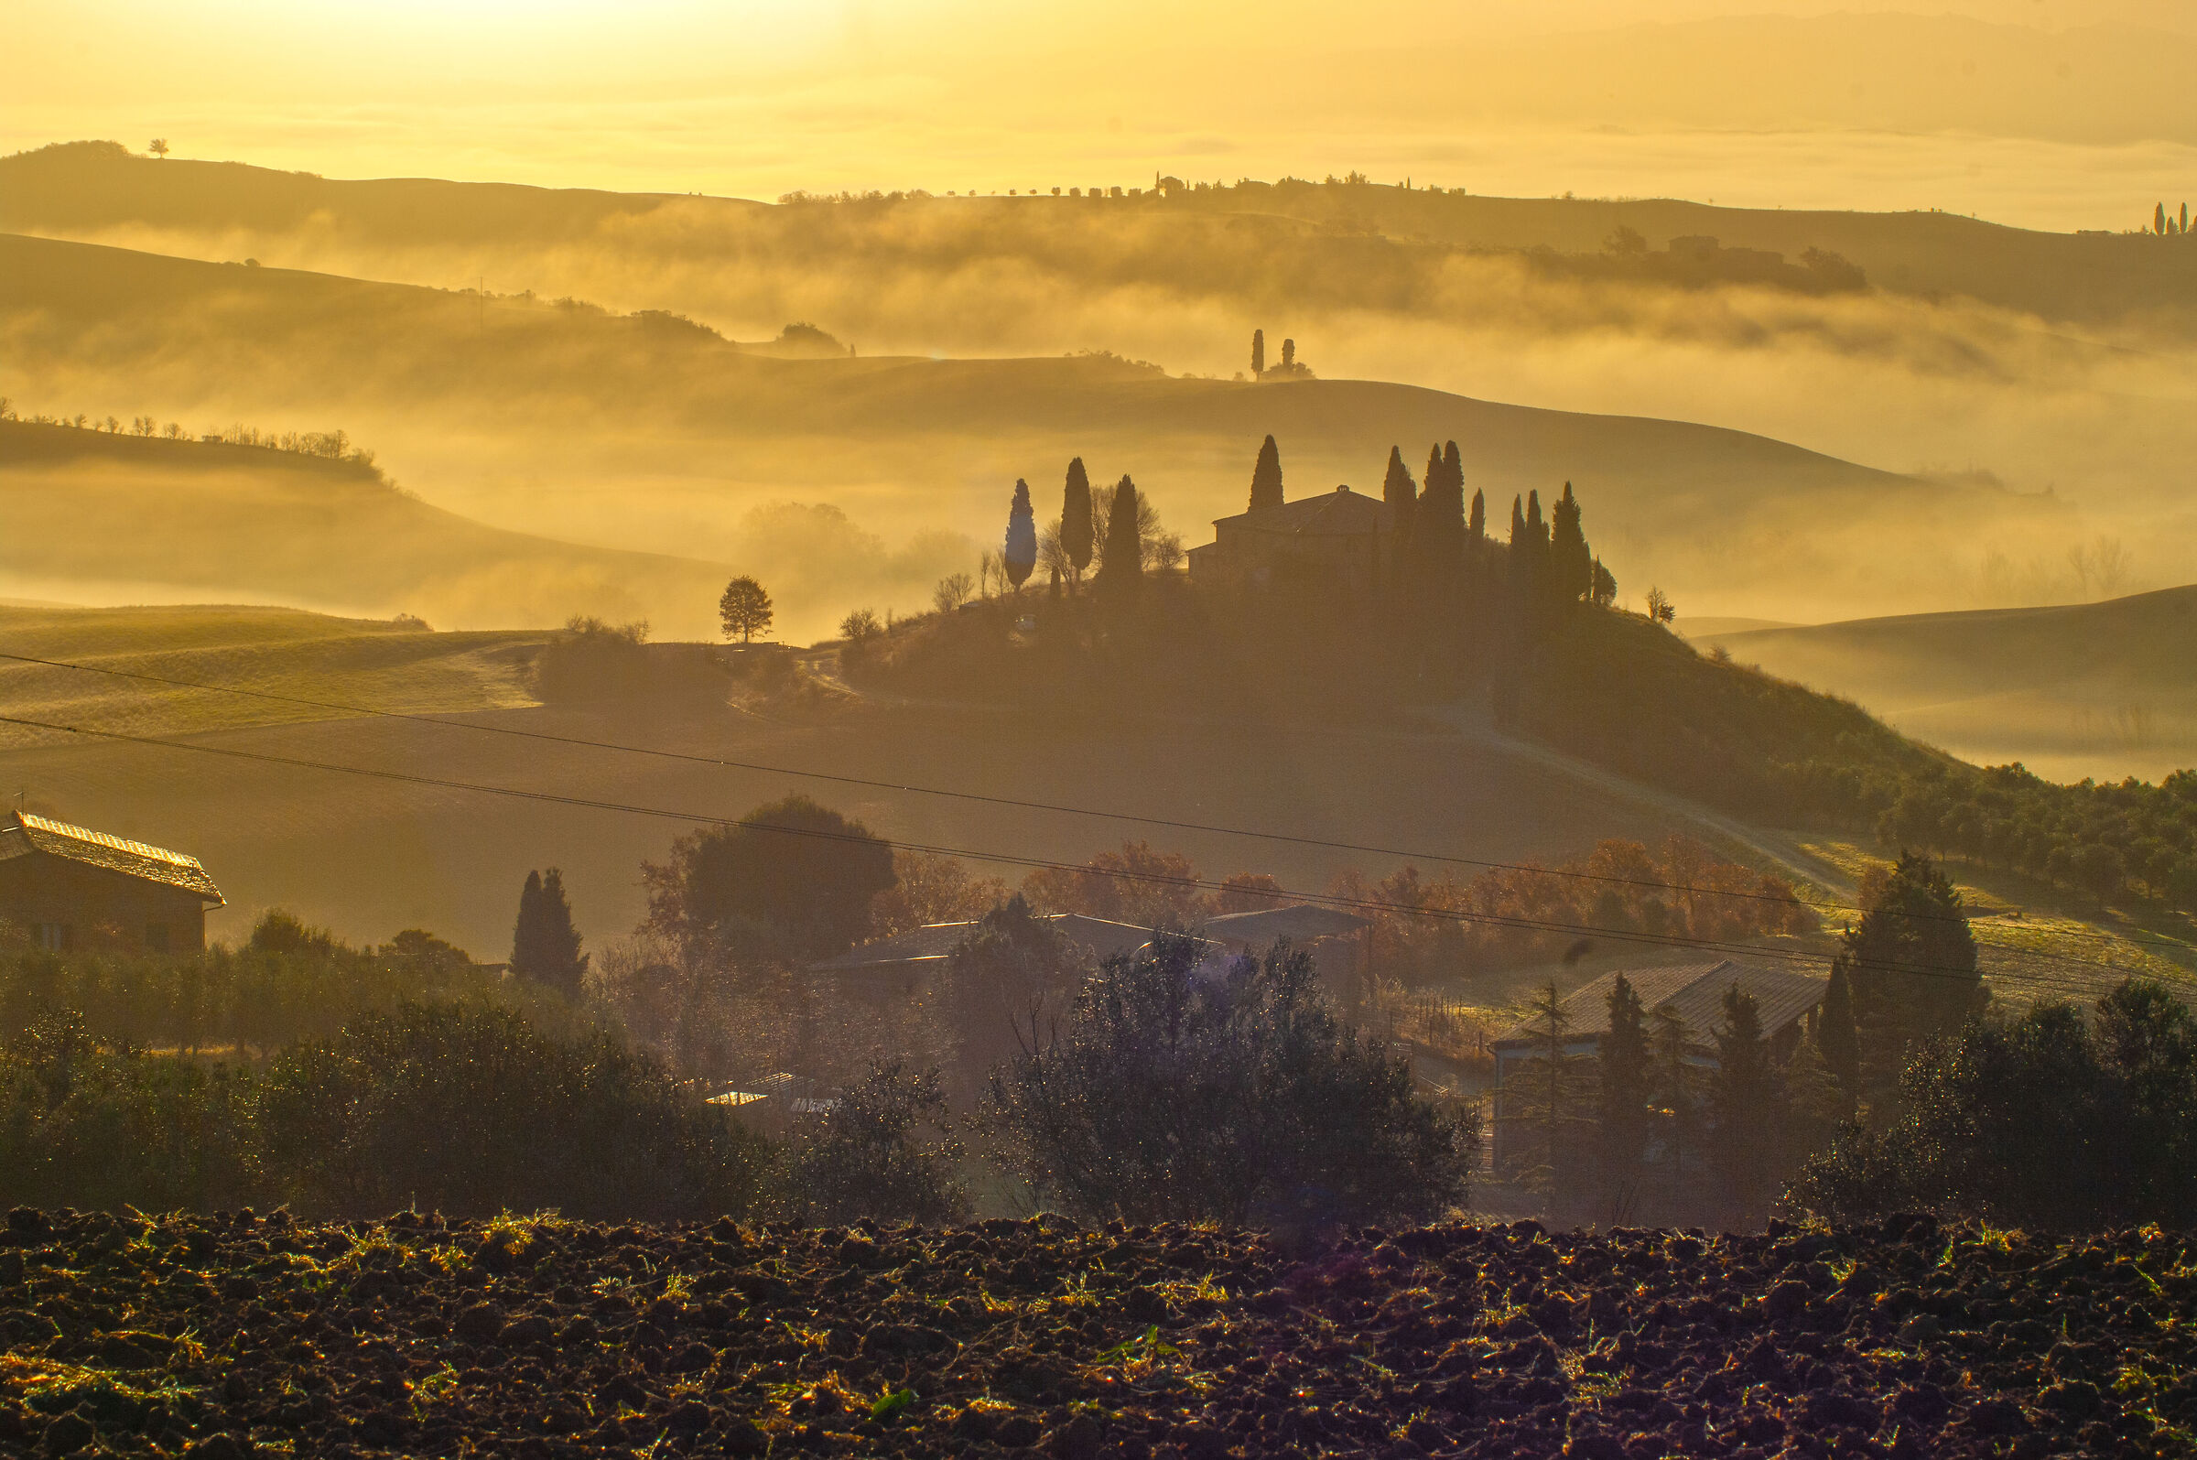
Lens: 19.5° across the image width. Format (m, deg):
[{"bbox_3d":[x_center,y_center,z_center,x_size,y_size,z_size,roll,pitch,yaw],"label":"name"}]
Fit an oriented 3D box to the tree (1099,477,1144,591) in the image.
[{"bbox_3d":[2.190,-18.813,605.000,4.218,11.082,4.218,1,6,0],"label":"tree"}]

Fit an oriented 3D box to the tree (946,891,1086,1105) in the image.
[{"bbox_3d":[-4.140,13.260,315.000,7.180,10.340,7.180,0,5,0],"label":"tree"}]

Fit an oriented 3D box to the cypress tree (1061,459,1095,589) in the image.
[{"bbox_3d":[-2.220,-22.200,690.000,3.520,14.110,3.520,0,5,0],"label":"cypress tree"}]

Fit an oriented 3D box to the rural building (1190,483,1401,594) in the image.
[{"bbox_3d":[22.109,-18.957,614.885,18.078,9.600,20.789,-2,6,-28],"label":"rural building"}]

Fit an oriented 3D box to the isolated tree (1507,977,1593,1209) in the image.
[{"bbox_3d":[17.980,14.490,255.000,3.080,8.920,3.080,0,5,0],"label":"isolated tree"}]

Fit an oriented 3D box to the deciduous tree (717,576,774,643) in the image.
[{"bbox_3d":[-37.740,-12.850,685.000,5.880,7.370,5.880,0,5,0],"label":"deciduous tree"}]

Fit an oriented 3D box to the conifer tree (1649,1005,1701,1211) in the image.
[{"bbox_3d":[23.658,15.616,263.000,2.073,8.714,2.073,1,6,0],"label":"conifer tree"}]

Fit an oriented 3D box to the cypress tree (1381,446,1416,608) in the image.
[{"bbox_3d":[28.059,-18.996,598.000,3.367,15.303,3.367,1,6,0],"label":"cypress tree"}]

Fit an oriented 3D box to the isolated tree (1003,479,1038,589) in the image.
[{"bbox_3d":[-7.381,-18.407,605.000,3.244,10.593,3.244,1,6,0],"label":"isolated tree"}]

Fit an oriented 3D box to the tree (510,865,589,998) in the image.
[{"bbox_3d":[-27.880,10.500,325.000,3.920,7.080,3.500,0,5,0],"label":"tree"}]

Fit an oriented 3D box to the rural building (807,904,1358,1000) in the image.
[{"bbox_3d":[-0.390,12.810,362.000,30.500,6.000,15.000,0,5,0],"label":"rural building"}]

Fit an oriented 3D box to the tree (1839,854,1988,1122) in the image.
[{"bbox_3d":[35.928,11.455,283.000,6.330,12.197,6.140,1,6,0],"label":"tree"}]

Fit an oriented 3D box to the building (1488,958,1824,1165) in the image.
[{"bbox_3d":[25.180,14.861,279.822,10.500,6.100,22.500,3,6,17],"label":"building"}]

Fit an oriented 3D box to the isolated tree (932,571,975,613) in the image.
[{"bbox_3d":[-15.630,-14.890,690.000,4.810,4.640,4.810,0,5,0],"label":"isolated tree"}]

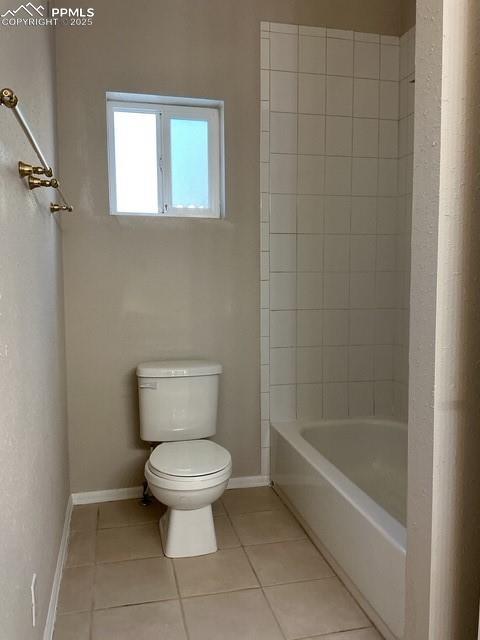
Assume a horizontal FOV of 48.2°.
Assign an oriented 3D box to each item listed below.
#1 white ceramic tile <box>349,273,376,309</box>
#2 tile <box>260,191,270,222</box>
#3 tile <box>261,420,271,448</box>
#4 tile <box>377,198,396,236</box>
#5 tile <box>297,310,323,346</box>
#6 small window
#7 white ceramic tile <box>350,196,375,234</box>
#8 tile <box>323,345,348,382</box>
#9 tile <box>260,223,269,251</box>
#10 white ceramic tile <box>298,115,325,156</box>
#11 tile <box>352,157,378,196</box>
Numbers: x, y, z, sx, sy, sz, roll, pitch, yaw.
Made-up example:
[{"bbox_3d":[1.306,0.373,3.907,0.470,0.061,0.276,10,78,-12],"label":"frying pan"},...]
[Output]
[{"bbox_3d":[0.682,-0.165,2.982,0.151,0.203,0.010,-2,6,-13],"label":"white ceramic tile"},{"bbox_3d":[0.130,-0.590,2.807,0.050,0.152,0.010,-2,6,-13],"label":"tile"},{"bbox_3d":[0.137,0.622,2.933,0.049,0.151,0.010,-2,6,-13],"label":"tile"},{"bbox_3d":[0.803,-0.573,2.942,0.117,0.201,0.010,-2,6,-13],"label":"tile"},{"bbox_3d":[0.380,0.043,2.934,0.152,0.203,0.010,-2,6,-13],"label":"tile"},{"bbox_3d":[-0.370,-0.807,2.696,0.570,0.576,0.110,-2,6,-13],"label":"small window"},{"bbox_3d":[0.680,-0.573,2.940,0.151,0.203,0.010,-2,6,-13],"label":"white ceramic tile"},{"bbox_3d":[0.534,0.248,2.980,0.152,0.203,0.010,-2,6,-14],"label":"tile"},{"bbox_3d":[0.132,-0.437,2.819,0.050,0.151,0.009,-1,5,-13],"label":"tile"},{"bbox_3d":[0.379,-0.972,2.828,0.151,0.203,0.010,-2,6,-13],"label":"white ceramic tile"},{"bbox_3d":[0.677,-0.778,2.915,0.151,0.202,0.009,-1,5,-13],"label":"tile"}]

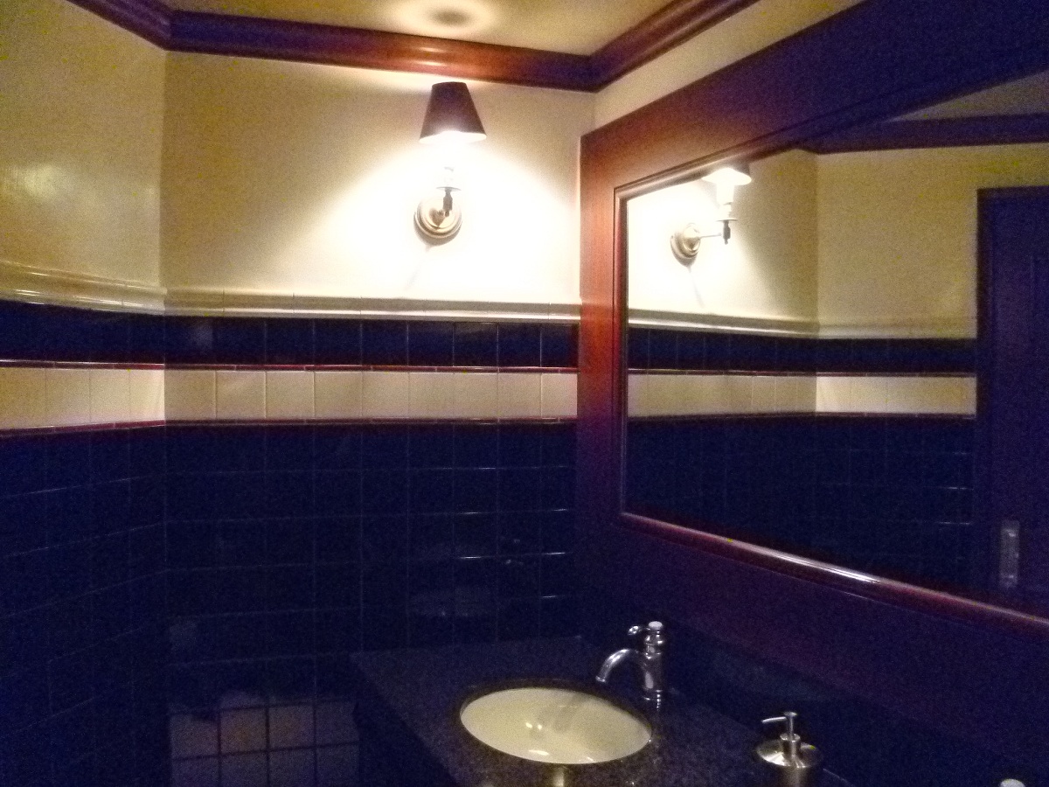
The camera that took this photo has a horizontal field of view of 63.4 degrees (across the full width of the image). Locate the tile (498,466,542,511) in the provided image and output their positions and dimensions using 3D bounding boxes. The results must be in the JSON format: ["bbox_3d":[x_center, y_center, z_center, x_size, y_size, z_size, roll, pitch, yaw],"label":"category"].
[{"bbox_3d":[-0.013,0.239,2.121,0.107,0.107,0.009,0,1,-12],"label":"tile"}]

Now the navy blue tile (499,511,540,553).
[{"bbox_3d":[-0.014,0.348,2.115,0.108,0.108,0.009,0,1,-12],"label":"navy blue tile"}]

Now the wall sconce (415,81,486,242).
[{"bbox_3d":[-0.171,-0.534,1.954,0.152,0.328,0.220,0,1,-13],"label":"wall sconce"}]

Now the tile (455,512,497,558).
[{"bbox_3d":[-0.120,0.347,2.082,0.108,0.108,0.009,0,1,-12],"label":"tile"}]

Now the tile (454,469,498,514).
[{"bbox_3d":[-0.121,0.238,2.090,0.108,0.108,0.009,0,1,-12],"label":"tile"}]

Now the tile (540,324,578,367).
[{"bbox_3d":[0.092,-0.120,2.134,0.100,0.107,0.009,0,1,-12],"label":"tile"}]

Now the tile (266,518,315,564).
[{"bbox_3d":[-0.552,0.350,2.008,0.107,0.107,0.009,0,1,-12],"label":"tile"}]

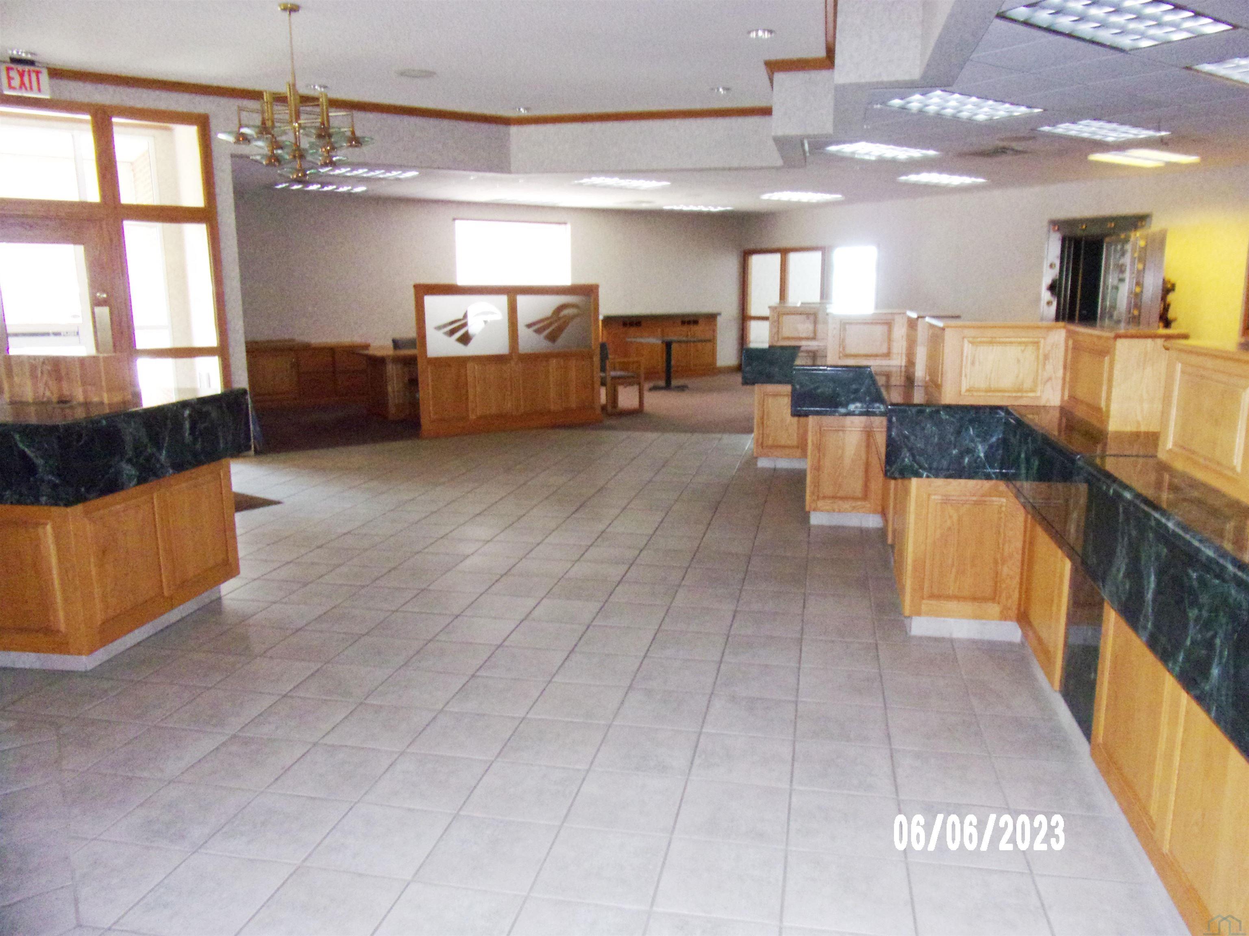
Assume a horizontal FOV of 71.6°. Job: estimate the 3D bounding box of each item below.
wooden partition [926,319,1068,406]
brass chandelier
[{"bbox_3d":[1.542,-0.469,3.686,0.460,0.330,0.620,2,11,12],"label":"wooden partition"},{"bbox_3d":[-2.108,-2.394,5.564,0.900,1.070,0.900,2,11,12],"label":"brass chandelier"}]

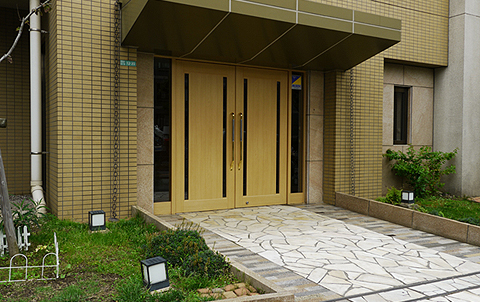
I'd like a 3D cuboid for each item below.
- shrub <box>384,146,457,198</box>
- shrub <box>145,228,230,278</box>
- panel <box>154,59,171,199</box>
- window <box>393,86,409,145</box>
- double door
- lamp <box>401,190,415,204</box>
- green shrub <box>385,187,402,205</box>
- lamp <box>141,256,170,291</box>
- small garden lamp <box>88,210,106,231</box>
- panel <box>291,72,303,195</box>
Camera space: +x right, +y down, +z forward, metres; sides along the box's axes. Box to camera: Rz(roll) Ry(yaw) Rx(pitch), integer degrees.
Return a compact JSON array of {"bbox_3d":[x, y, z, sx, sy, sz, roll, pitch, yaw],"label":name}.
[{"bbox_3d":[3.136,0.362,8.101,1.248,0.905,0.780,0,1,-30],"label":"shrub"},{"bbox_3d":[-0.450,0.826,3.959,0.551,0.281,0.998,0,1,-30],"label":"shrub"},{"bbox_3d":[-1.015,-0.275,6.163,0.233,1.877,0.052,0,1,-30],"label":"panel"},{"bbox_3d":[2.902,-0.634,8.492,0.385,1.050,0.083,0,1,-30],"label":"window"},{"bbox_3d":[-0.069,-0.199,6.683,1.856,2.033,0.104,0,1,-30],"label":"double door"},{"bbox_3d":[2.720,0.743,7.644,0.144,0.187,0.140,0,1,-33],"label":"lamp"},{"bbox_3d":[2.494,0.703,7.573,0.250,0.270,0.250,0,1,-30],"label":"green shrub"},{"bbox_3d":[-0.614,0.884,3.408,0.144,0.187,0.140,-8,6,-29],"label":"lamp"},{"bbox_3d":[-1.548,0.750,5.096,0.144,0.187,0.140,0,1,-30],"label":"small garden lamp"},{"bbox_3d":[0.877,-0.286,7.259,0.217,1.847,0.052,0,1,-30],"label":"panel"}]

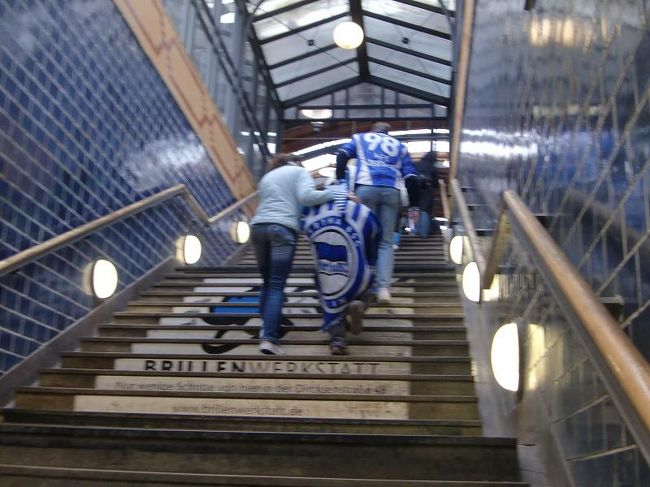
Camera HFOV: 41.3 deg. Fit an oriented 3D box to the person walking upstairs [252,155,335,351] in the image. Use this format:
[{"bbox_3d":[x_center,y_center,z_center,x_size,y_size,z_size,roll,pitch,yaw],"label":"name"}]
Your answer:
[{"bbox_3d":[-0.215,0.077,6.300,0.580,1.610,0.650,-2,-17,11],"label":"person walking upstairs"}]

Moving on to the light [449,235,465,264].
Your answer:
[{"bbox_3d":[1.477,0.078,9.622,0.170,0.330,0.330,0,-17,6],"label":"light"}]

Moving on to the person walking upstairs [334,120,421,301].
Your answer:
[{"bbox_3d":[0.473,-0.251,7.631,0.760,1.750,0.700,0,-17,6],"label":"person walking upstairs"}]

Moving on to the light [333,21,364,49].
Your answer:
[{"bbox_3d":[0.345,-2.994,12.400,0.410,0.410,0.410,0,-17,6],"label":"light"}]

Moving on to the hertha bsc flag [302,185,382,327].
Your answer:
[{"bbox_3d":[0.118,0.100,6.182,0.560,1.040,0.360,0,-17,6],"label":"hertha bsc flag"}]

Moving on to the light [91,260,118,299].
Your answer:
[{"bbox_3d":[-1.784,0.292,7.003,0.170,0.330,0.330,0,-17,6],"label":"light"}]

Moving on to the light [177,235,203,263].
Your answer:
[{"bbox_3d":[-1.481,0.073,9.685,0.170,0.330,0.330,0,-17,6],"label":"light"}]

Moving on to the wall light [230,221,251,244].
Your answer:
[{"bbox_3d":[-1.176,-0.153,12.378,0.170,0.330,0.330,0,-17,6],"label":"wall light"}]

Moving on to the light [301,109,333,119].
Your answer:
[{"bbox_3d":[-0.181,-2.778,18.380,0.660,0.250,0.660,0,-17,6],"label":"light"}]

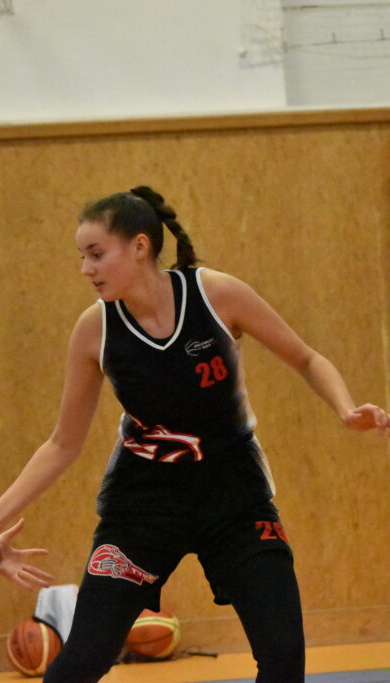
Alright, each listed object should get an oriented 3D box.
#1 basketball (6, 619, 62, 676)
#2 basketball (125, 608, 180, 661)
[{"bbox_3d":[-0.645,1.245,17.000,0.236,0.236,0.236,-4,-1,0],"label":"basketball"},{"bbox_3d":[-0.180,1.257,18.000,0.230,0.230,0.230,-4,-1,0],"label":"basketball"}]

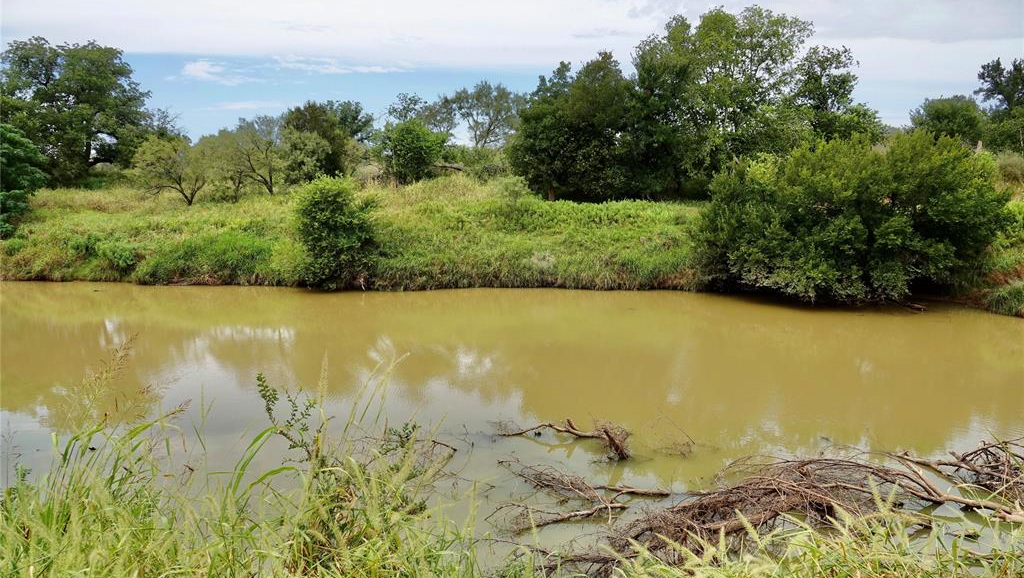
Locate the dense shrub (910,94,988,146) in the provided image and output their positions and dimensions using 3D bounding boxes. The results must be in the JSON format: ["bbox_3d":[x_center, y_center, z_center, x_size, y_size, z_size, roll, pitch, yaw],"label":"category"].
[{"bbox_3d":[24.260,-9.038,38.014,4.340,3.470,3.900,6,12,31],"label":"dense shrub"}]

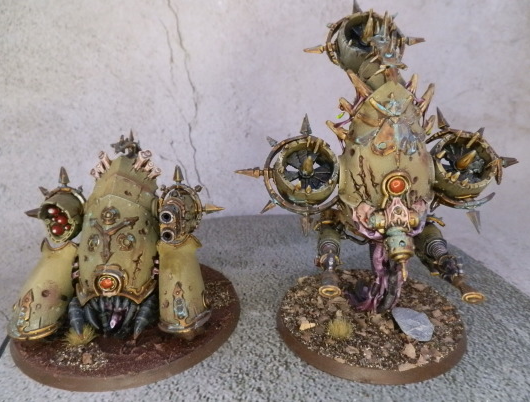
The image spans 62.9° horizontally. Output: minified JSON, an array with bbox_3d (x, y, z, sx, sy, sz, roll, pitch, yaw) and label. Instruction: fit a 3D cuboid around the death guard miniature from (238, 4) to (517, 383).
[{"bbox_3d":[0.033,-0.007,0.135,0.082,0.102,0.071,-1,17,3],"label":"death guard miniature"}]

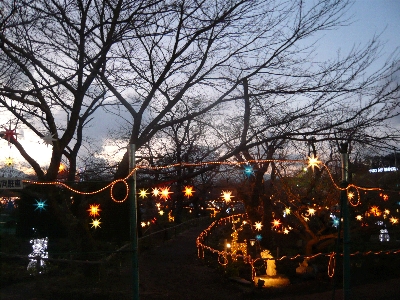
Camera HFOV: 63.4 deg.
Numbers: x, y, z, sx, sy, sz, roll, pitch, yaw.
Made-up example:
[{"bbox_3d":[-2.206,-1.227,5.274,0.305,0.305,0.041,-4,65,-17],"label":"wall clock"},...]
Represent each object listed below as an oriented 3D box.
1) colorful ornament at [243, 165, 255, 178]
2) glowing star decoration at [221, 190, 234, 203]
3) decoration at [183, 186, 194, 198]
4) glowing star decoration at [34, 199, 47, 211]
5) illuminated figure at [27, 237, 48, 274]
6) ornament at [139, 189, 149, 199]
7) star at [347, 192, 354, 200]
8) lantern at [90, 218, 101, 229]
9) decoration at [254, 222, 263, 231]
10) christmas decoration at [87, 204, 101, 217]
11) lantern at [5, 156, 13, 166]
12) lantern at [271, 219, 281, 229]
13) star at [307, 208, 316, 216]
[{"bbox_3d":[1.224,0.545,8.200,0.340,0.340,0.306,-2,-6,4],"label":"colorful ornament"},{"bbox_3d":[0.850,1.437,10.000,0.400,0.380,0.330,-1,-3,5],"label":"glowing star decoration"},{"bbox_3d":[-0.312,1.177,9.000,0.340,0.340,0.306,-1,-6,-1],"label":"decoration"},{"bbox_3d":[-4.684,1.600,9.500,0.380,0.380,0.320,0,-3,-26],"label":"glowing star decoration"},{"bbox_3d":[-4.621,3.000,9.200,0.620,1.080,0.500,-1,-3,-6],"label":"illuminated figure"},{"bbox_3d":[-1.659,1.272,9.500,0.330,0.330,0.297,-1,-6,-5],"label":"ornament"},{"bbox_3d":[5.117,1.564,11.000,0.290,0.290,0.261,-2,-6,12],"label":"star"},{"bbox_3d":[-3.392,2.386,10.500,0.350,0.350,0.300,0,-3,-18],"label":"lantern"},{"bbox_3d":[2.351,3.034,13.000,0.360,0.390,0.320,-1,-3,10],"label":"decoration"},{"bbox_3d":[-3.128,1.777,9.500,0.400,0.370,0.330,0,-3,-18],"label":"christmas decoration"},{"bbox_3d":[-5.920,0.355,10.000,0.266,0.309,0.226,4,-8,-30],"label":"lantern"},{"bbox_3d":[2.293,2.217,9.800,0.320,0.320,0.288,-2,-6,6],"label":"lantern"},{"bbox_3d":[4.481,2.512,13.000,0.390,0.360,0.320,-2,-3,19],"label":"star"}]

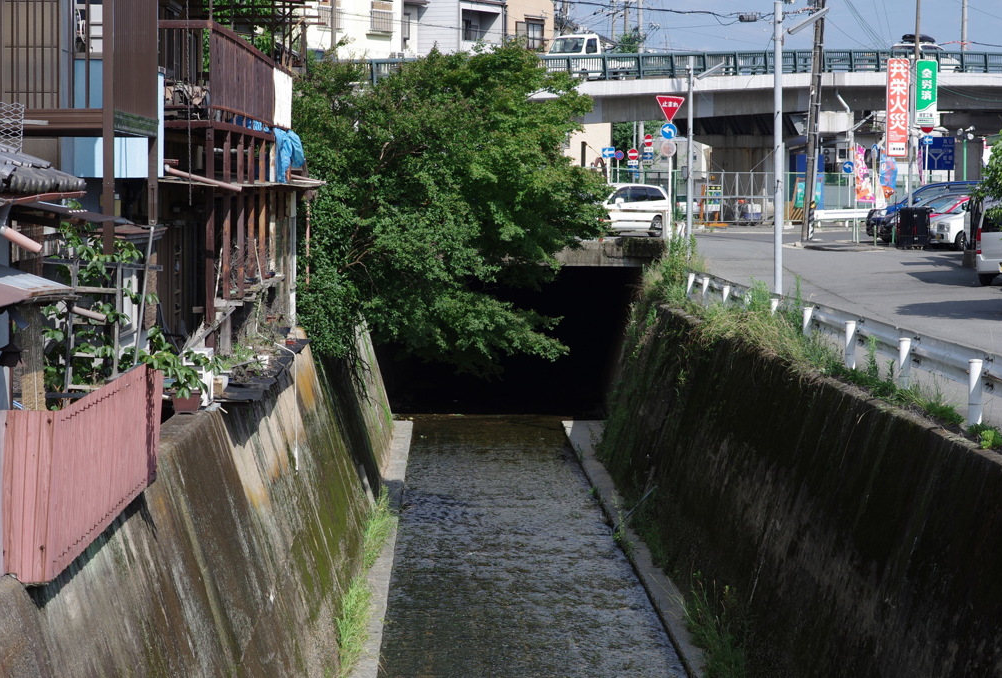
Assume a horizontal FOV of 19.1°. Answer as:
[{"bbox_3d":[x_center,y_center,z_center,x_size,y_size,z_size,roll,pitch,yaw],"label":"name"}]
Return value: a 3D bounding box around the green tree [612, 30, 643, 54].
[{"bbox_3d":[6.554,-11.144,152.000,3.600,9.000,3.600,0,3,0],"label":"green tree"}]

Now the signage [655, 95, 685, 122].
[{"bbox_3d":[4.703,-6.367,82.500,0.790,0.700,0.060,0,3,-6],"label":"signage"}]

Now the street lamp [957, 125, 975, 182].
[{"bbox_3d":[17.018,-5.761,109.000,0.660,4.100,0.500,0,3,0],"label":"street lamp"}]

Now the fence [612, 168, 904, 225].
[{"bbox_3d":[9.898,-5.460,115.000,11.600,2.000,0.300,-1,3,-14],"label":"fence"}]

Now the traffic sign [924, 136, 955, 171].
[{"bbox_3d":[18.739,-7.967,128.000,1.580,1.420,0.080,0,3,6],"label":"traffic sign"}]

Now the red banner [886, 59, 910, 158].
[{"bbox_3d":[12.367,-7.209,93.000,0.660,3.040,0.200,0,3,-9],"label":"red banner"}]

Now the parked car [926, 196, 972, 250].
[{"bbox_3d":[14.895,-3.550,92.000,3.400,1.620,1.480,-1,3,-25],"label":"parked car"}]

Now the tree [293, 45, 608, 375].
[{"bbox_3d":[-0.966,-2.477,57.000,6.000,6.400,5.500,0,3,0],"label":"tree"}]

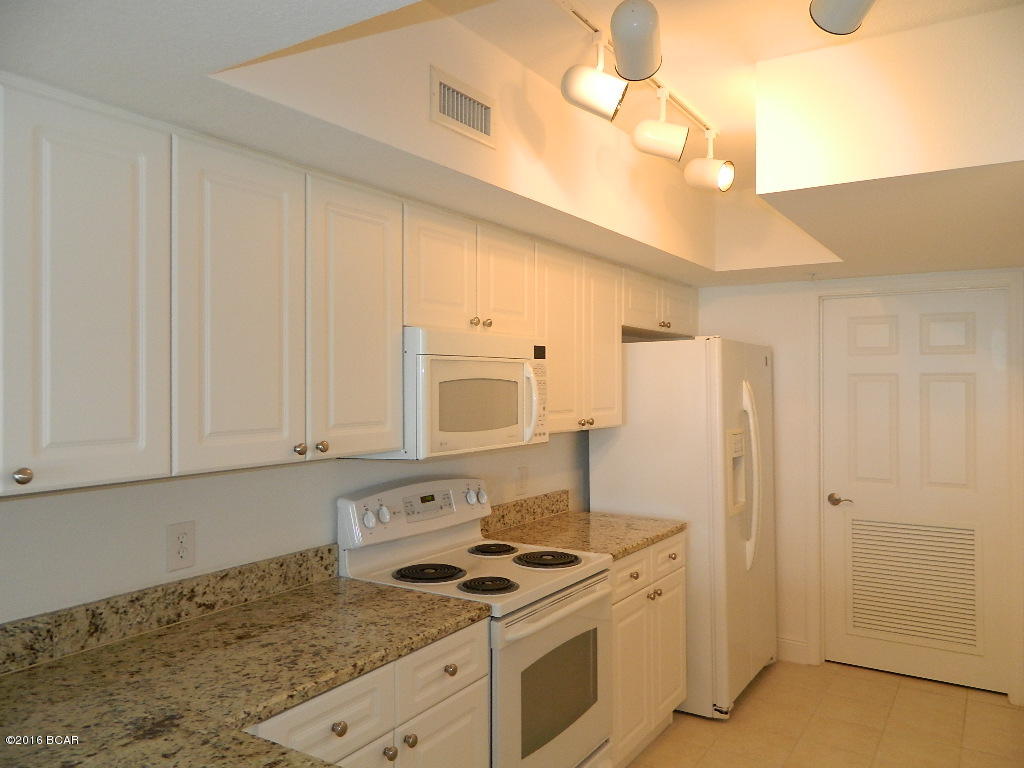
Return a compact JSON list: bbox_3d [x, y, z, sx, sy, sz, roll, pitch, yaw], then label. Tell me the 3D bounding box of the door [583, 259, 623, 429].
[{"bbox_3d":[0.409,-0.177,3.376,0.022,0.755,0.389,0,0,34],"label":"door"}]

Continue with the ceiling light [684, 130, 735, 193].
[{"bbox_3d":[0.748,-0.844,2.816,0.185,0.247,0.113,0,0,40],"label":"ceiling light"}]

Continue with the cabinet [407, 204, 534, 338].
[{"bbox_3d":[-0.250,-0.363,2.660,0.320,0.377,0.758,0,0,34],"label":"cabinet"}]

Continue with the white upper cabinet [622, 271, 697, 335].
[{"bbox_3d":[0.683,-0.417,4.044,0.320,0.285,1.025,0,0,34],"label":"white upper cabinet"}]

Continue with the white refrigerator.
[{"bbox_3d":[0.939,0.675,3.939,0.740,1.755,0.900,0,0,34],"label":"white refrigerator"}]

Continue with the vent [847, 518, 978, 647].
[{"bbox_3d":[2.103,1.034,3.875,0.600,0.615,0.025,0,0,34],"label":"vent"}]

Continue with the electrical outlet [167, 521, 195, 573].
[{"bbox_3d":[-0.884,0.437,1.983,0.010,0.121,0.073,0,0,34],"label":"electrical outlet"}]

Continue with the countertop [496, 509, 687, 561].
[{"bbox_3d":[0.318,0.648,3.204,0.638,0.036,0.757,0,0,34],"label":"countertop"}]

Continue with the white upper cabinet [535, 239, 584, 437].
[{"bbox_3d":[0.073,-0.173,3.133,0.320,0.751,0.385,0,0,34],"label":"white upper cabinet"}]

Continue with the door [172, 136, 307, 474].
[{"bbox_3d":[-0.656,-0.175,1.793,0.022,0.755,0.378,0,0,34],"label":"door"}]

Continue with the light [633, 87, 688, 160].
[{"bbox_3d":[0.482,-0.844,2.401,0.181,0.249,0.113,0,0,8],"label":"light"}]

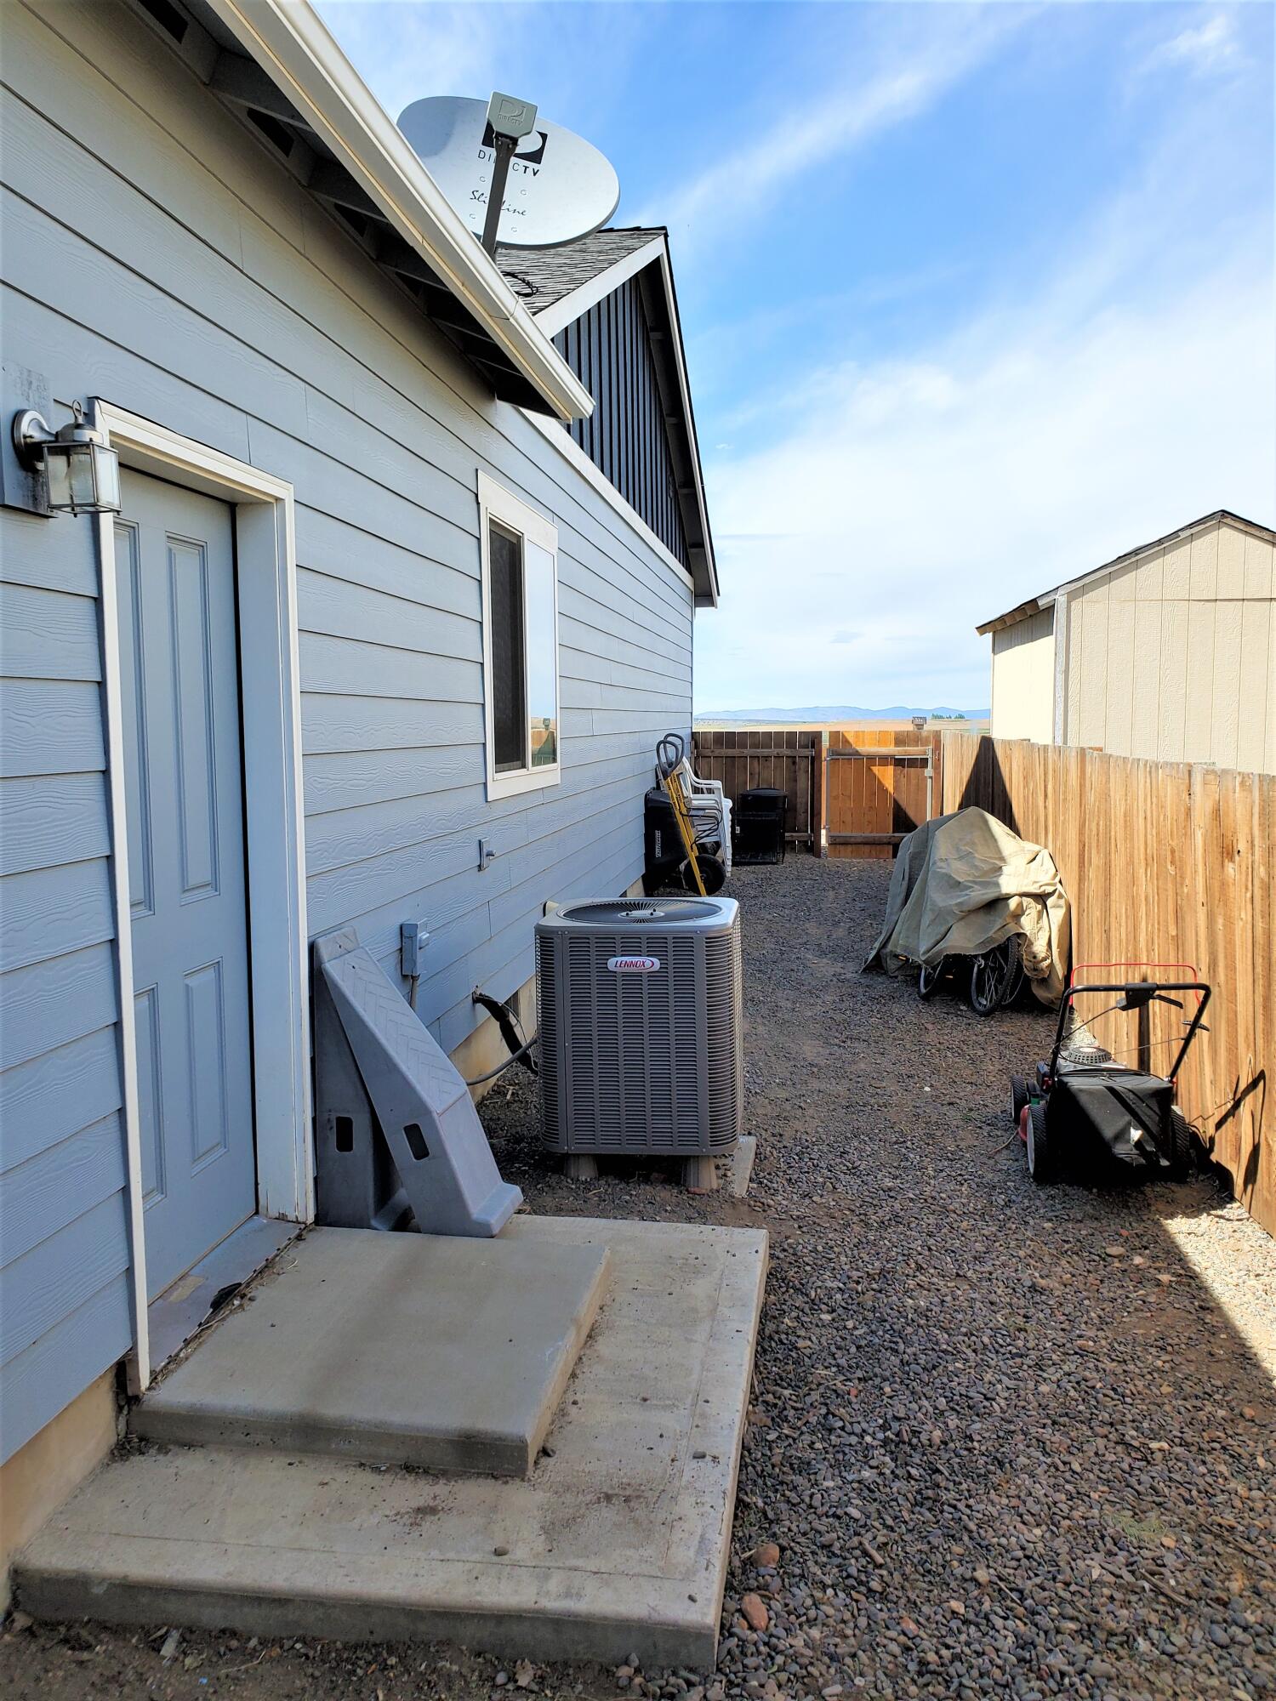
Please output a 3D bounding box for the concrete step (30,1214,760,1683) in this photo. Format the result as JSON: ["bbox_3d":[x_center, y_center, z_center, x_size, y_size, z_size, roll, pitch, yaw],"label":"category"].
[{"bbox_3d":[-0.392,1.288,3.150,1.330,0.090,1.755,0,6,8],"label":"concrete step"}]

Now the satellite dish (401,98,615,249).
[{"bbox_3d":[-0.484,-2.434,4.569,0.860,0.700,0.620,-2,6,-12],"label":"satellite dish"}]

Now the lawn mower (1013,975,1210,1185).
[{"bbox_3d":[1.751,0.773,4.736,0.600,0.870,1.370,1,6,11],"label":"lawn mower"}]

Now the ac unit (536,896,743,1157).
[{"bbox_3d":[0.038,0.641,4.982,0.717,0.860,0.718,0,6,8],"label":"ac unit"}]

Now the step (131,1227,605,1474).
[{"bbox_3d":[-0.599,1.192,3.138,0.905,0.098,0.965,0,6,8],"label":"step"}]

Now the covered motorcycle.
[{"bbox_3d":[1.985,0.316,7.843,1.020,1.150,1.680,-1,6,0],"label":"covered motorcycle"}]

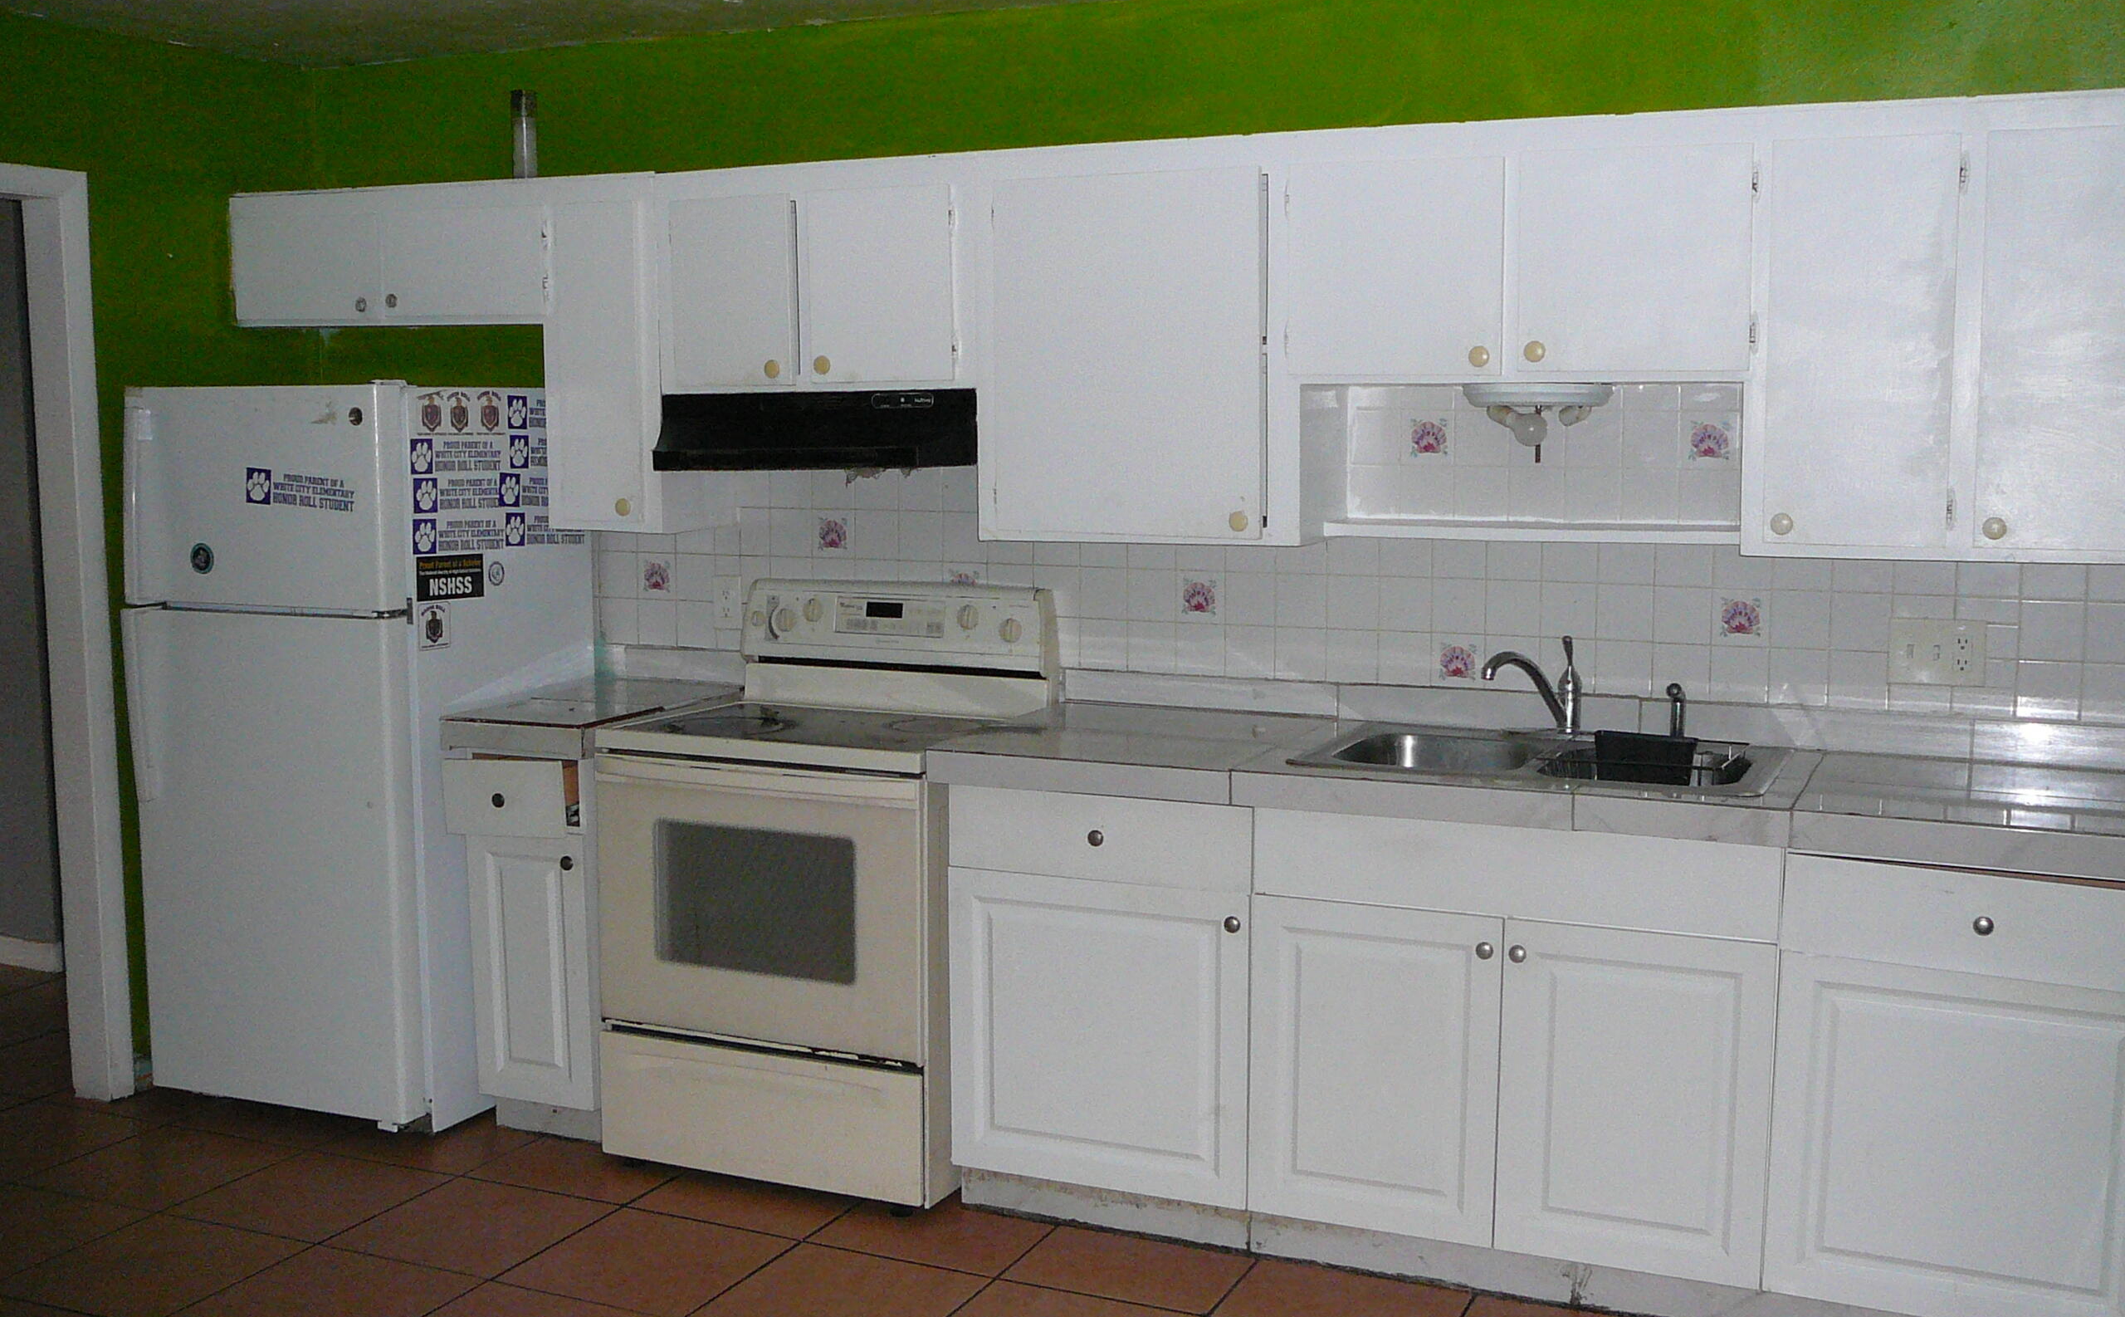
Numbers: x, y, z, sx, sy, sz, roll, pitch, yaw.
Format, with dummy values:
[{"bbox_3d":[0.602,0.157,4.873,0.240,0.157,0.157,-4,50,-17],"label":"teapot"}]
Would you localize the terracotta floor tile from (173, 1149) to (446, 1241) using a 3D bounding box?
[{"bbox_3d":[-1.515,1.092,4.351,0.406,0.012,0.406,3,7,24],"label":"terracotta floor tile"}]

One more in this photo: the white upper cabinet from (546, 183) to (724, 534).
[{"bbox_3d":[-0.940,-0.674,4.815,0.301,0.763,0.326,3,7,24],"label":"white upper cabinet"}]

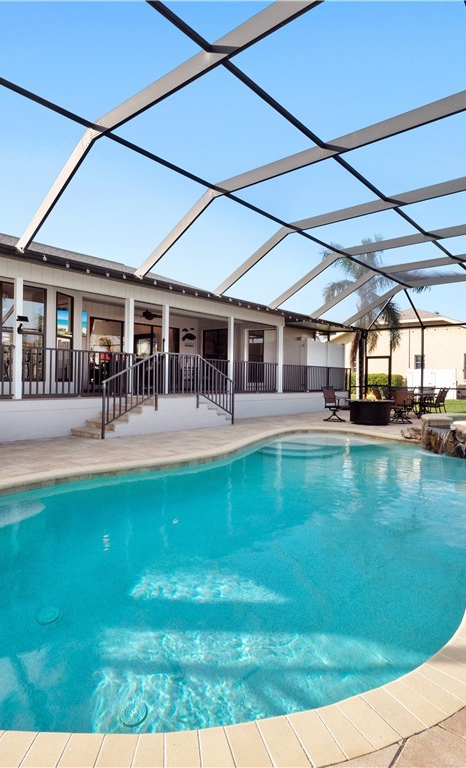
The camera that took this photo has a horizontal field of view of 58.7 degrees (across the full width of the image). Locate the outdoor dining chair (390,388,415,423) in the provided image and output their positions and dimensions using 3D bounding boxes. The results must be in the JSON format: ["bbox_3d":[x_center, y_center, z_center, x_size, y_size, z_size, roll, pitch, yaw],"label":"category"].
[{"bbox_3d":[4.865,0.610,11.907,0.700,0.950,0.620,0,1,-29],"label":"outdoor dining chair"}]

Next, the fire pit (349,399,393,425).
[{"bbox_3d":[3.821,0.768,11.485,1.280,0.610,1.280,2,1,42],"label":"fire pit"}]

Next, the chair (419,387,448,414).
[{"bbox_3d":[7.411,0.598,15.092,0.700,0.960,0.620,2,1,37],"label":"chair"}]

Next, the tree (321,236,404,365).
[{"bbox_3d":[6.516,-3.021,20.236,4.500,8.000,4.500,2,1,42],"label":"tree"}]

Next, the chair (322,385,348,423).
[{"bbox_3d":[2.934,0.557,11.859,0.700,0.990,0.620,2,1,43],"label":"chair"}]

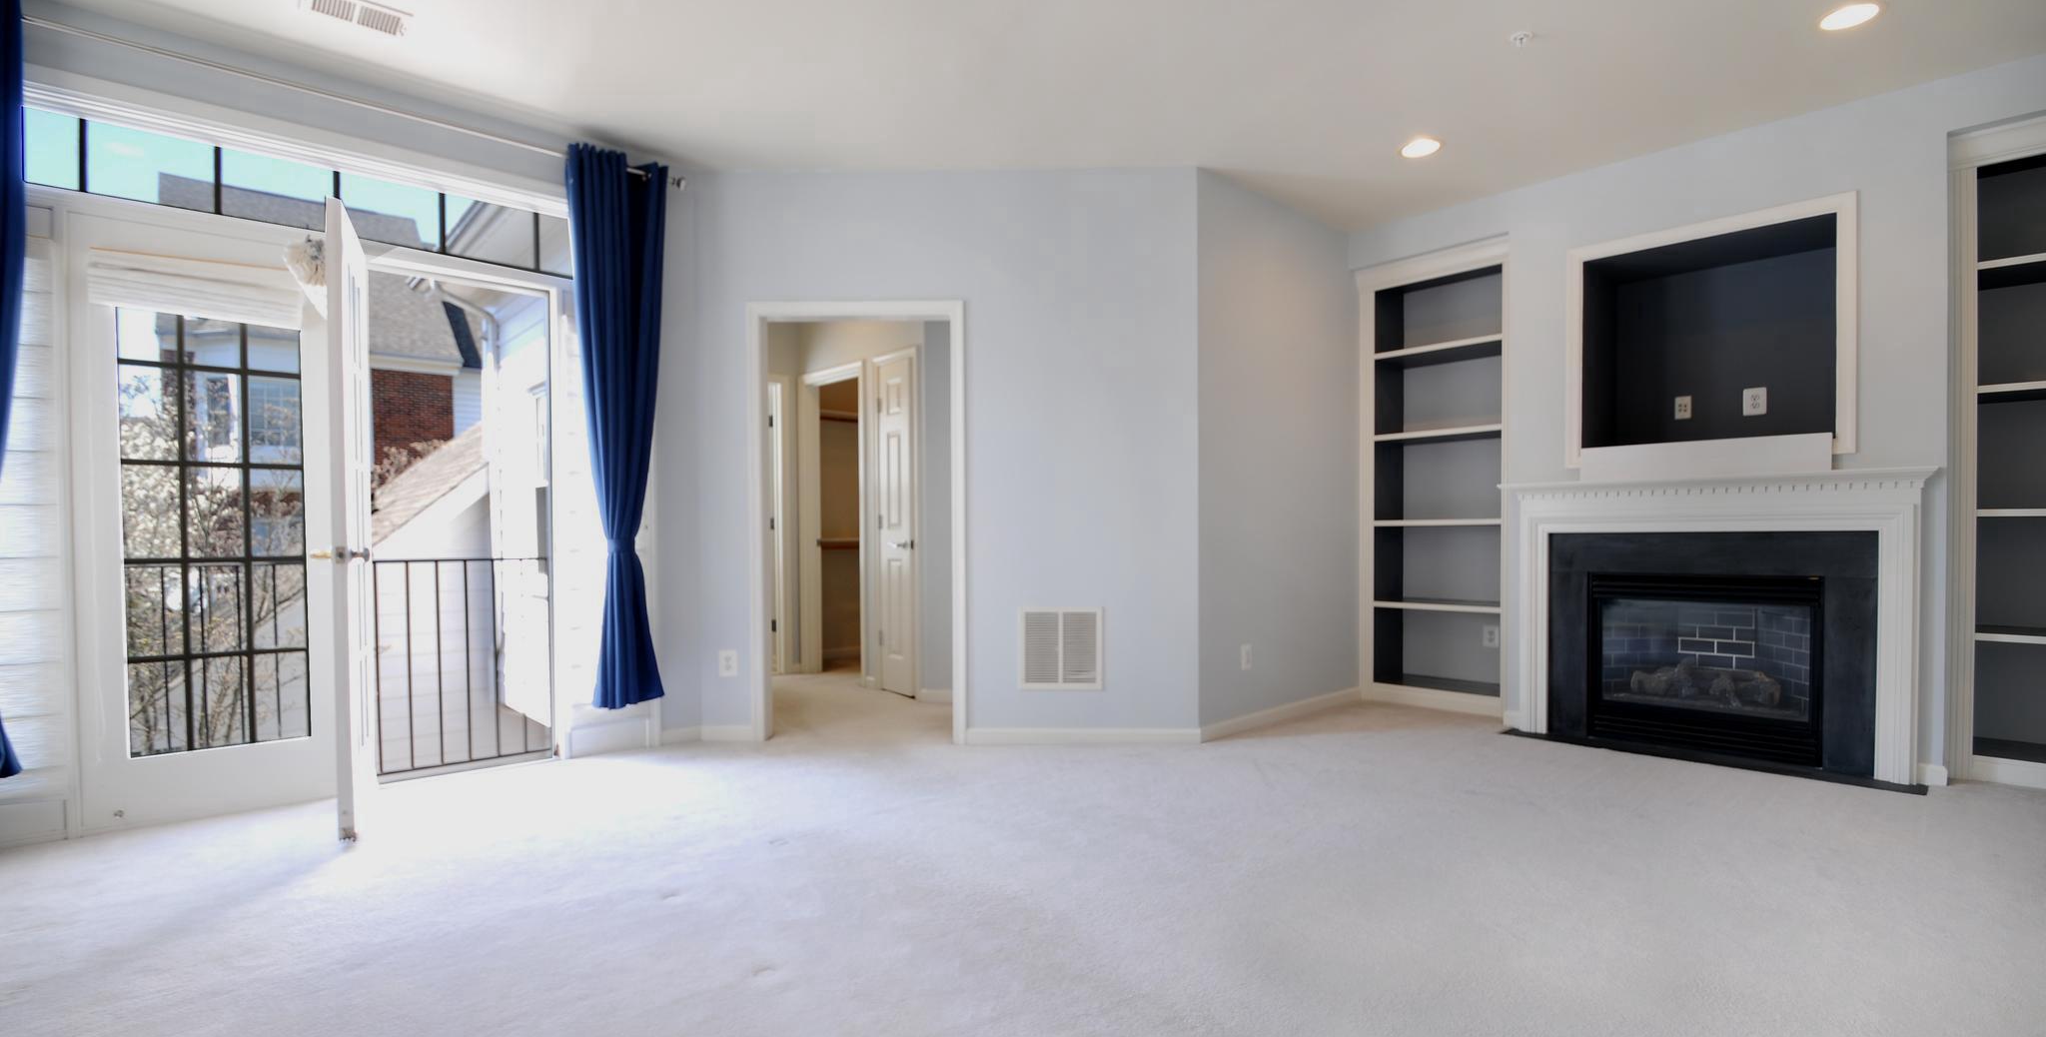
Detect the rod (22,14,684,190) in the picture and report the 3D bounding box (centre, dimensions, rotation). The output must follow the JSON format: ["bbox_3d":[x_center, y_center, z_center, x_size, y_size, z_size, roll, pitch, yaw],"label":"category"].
[{"bbox_3d":[-2.425,-1.548,3.196,2.300,0.050,0.070,0,0,-42],"label":"rod"}]

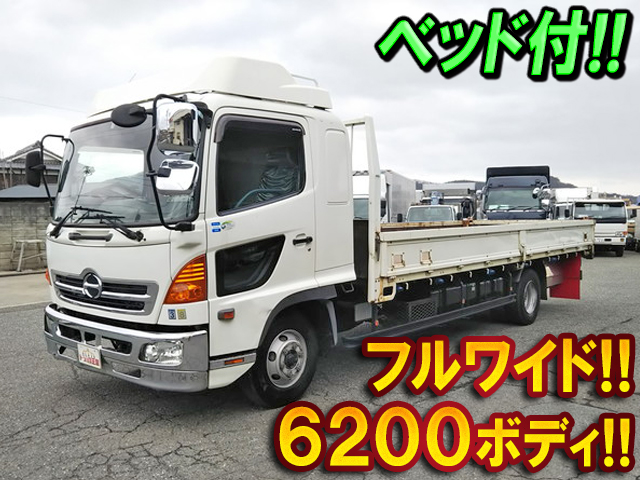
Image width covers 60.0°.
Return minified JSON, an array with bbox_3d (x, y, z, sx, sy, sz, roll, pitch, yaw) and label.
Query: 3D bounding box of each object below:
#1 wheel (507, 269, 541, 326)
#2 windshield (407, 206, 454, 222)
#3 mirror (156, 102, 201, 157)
[{"bbox_3d":[2.945,0.813,8.018,0.276,0.798,0.808,2,4,43],"label":"wheel"},{"bbox_3d":[3.785,-0.805,19.000,1.500,0.680,0.160,1,-17,17],"label":"windshield"},{"bbox_3d":[-0.883,-0.687,3.456,0.246,0.340,0.118,1,3,23],"label":"mirror"}]

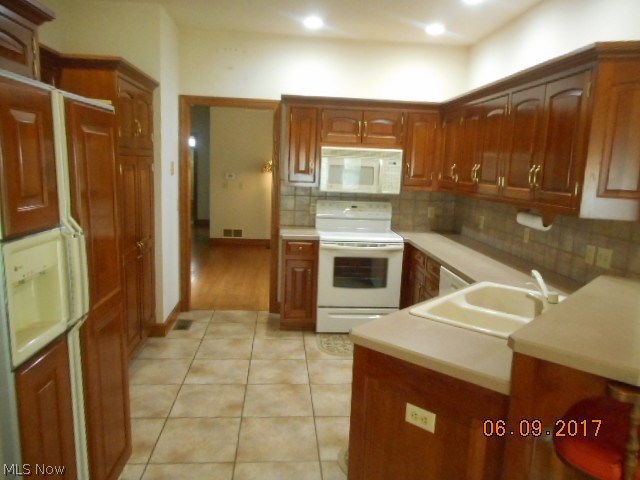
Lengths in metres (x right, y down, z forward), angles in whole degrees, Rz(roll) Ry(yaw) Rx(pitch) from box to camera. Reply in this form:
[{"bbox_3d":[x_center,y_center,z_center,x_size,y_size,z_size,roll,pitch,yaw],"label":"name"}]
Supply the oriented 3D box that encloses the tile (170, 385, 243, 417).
[{"bbox_3d":[-0.723,1.060,3.044,0.440,0.010,0.431,1,9,-5],"label":"tile"}]

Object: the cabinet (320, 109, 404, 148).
[{"bbox_3d":[0.380,-1.057,4.423,0.780,0.375,0.335,1,8,-5],"label":"cabinet"}]

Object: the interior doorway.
[{"bbox_3d":[-0.891,-0.314,4.641,0.993,2.145,0.110,1,8,-5],"label":"interior doorway"}]

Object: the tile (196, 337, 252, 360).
[{"bbox_3d":[-0.792,0.918,3.888,0.440,0.010,0.431,1,9,-5],"label":"tile"}]

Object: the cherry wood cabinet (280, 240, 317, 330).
[{"bbox_3d":[-0.210,0.385,4.449,0.325,0.870,0.610,1,8,-5],"label":"cherry wood cabinet"}]

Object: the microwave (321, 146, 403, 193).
[{"bbox_3d":[0.373,-0.673,4.505,0.757,0.405,0.400,1,9,-5],"label":"microwave"}]

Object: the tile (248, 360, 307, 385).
[{"bbox_3d":[-0.305,0.976,3.424,0.427,0.010,0.427,1,8,-5],"label":"tile"}]

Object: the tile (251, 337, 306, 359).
[{"bbox_3d":[-0.348,0.928,3.926,0.440,0.010,0.431,1,9,-5],"label":"tile"}]

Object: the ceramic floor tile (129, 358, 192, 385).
[{"bbox_3d":[-1.201,0.980,3.428,0.440,0.010,0.431,1,9,-5],"label":"ceramic floor tile"}]

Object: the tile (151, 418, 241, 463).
[{"bbox_3d":[-0.689,1.131,2.622,0.440,0.010,0.431,1,9,-5],"label":"tile"}]

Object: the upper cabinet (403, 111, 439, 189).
[{"bbox_3d":[0.938,-0.857,4.501,0.355,0.750,0.335,1,8,-5],"label":"upper cabinet"}]

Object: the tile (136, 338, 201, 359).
[{"bbox_3d":[-1.204,0.890,3.773,0.427,0.010,0.427,1,8,-5],"label":"tile"}]

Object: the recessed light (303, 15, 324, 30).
[{"bbox_3d":[-0.053,-1.883,3.972,0.170,0.030,0.170,1,9,-5],"label":"recessed light"}]

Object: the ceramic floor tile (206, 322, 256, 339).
[{"bbox_3d":[-0.826,0.848,4.310,0.440,0.010,0.431,1,9,-5],"label":"ceramic floor tile"}]

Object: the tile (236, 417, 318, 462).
[{"bbox_3d":[-0.232,1.104,2.571,0.427,0.010,0.427,1,8,-5],"label":"tile"}]

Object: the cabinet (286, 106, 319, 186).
[{"bbox_3d":[-0.188,-0.886,4.400,0.345,0.750,0.335,1,8,-5],"label":"cabinet"}]

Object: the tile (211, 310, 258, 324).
[{"bbox_3d":[-0.844,0.778,4.639,0.427,0.010,0.380,1,8,-5],"label":"tile"}]

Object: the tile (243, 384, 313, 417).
[{"bbox_3d":[-0.279,1.069,3.082,0.440,0.010,0.431,1,9,-5],"label":"tile"}]

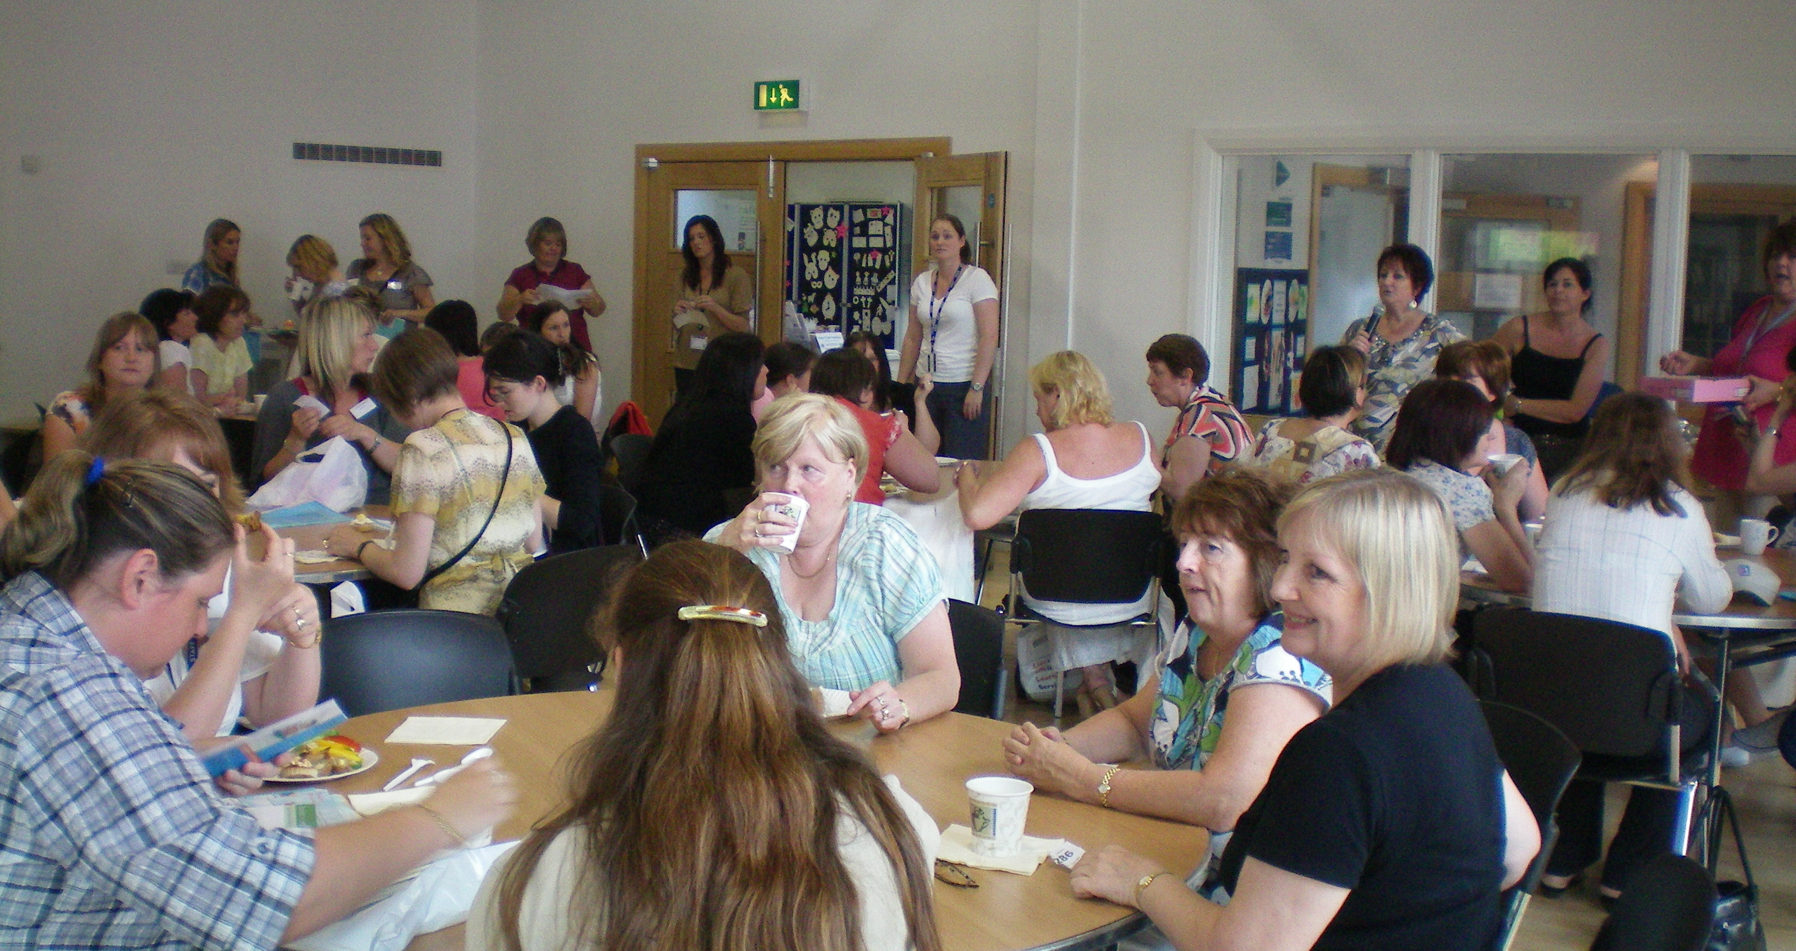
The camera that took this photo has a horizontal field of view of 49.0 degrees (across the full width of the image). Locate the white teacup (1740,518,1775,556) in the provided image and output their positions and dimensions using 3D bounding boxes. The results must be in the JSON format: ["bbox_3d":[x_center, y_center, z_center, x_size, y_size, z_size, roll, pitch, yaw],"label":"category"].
[{"bbox_3d":[2.519,0.182,5.784,0.100,0.096,0.078,4,7,20],"label":"white teacup"}]

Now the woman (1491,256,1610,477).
[{"bbox_3d":[2.595,-0.072,7.934,0.470,1.598,0.310,4,6,20],"label":"woman"}]

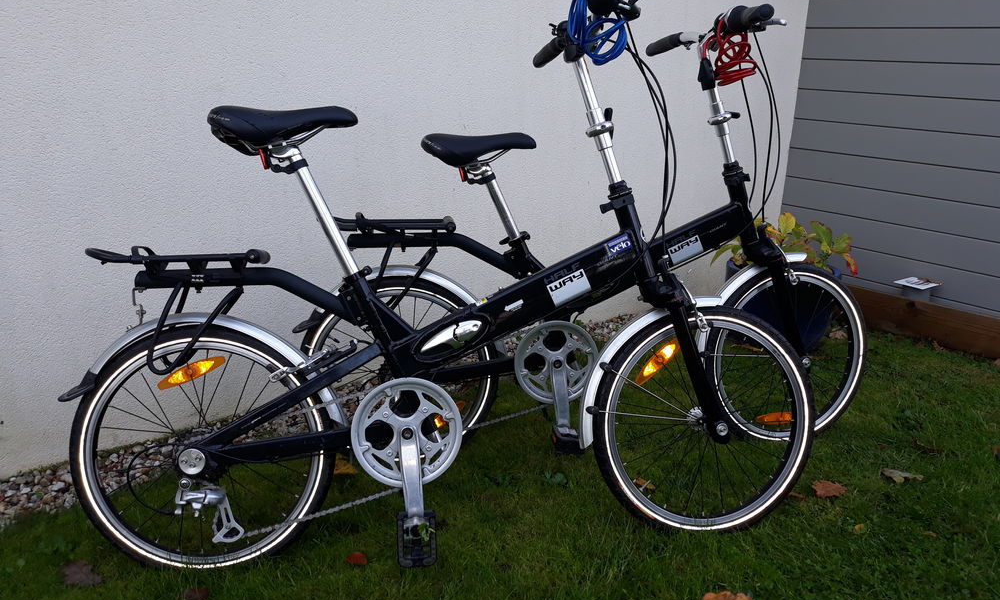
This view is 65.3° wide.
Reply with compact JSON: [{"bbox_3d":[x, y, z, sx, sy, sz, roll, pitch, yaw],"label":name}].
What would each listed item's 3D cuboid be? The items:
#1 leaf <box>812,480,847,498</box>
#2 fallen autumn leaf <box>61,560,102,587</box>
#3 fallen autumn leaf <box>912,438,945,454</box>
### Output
[{"bbox_3d":[0.765,0.438,1.812,0.077,0.018,0.055,6,19,14],"label":"leaf"},{"bbox_3d":[-0.803,0.525,1.496,0.078,0.020,0.085,-8,18,-26],"label":"fallen autumn leaf"},{"bbox_3d":[1.111,0.377,2.025,0.070,0.020,0.046,8,19,20],"label":"fallen autumn leaf"}]

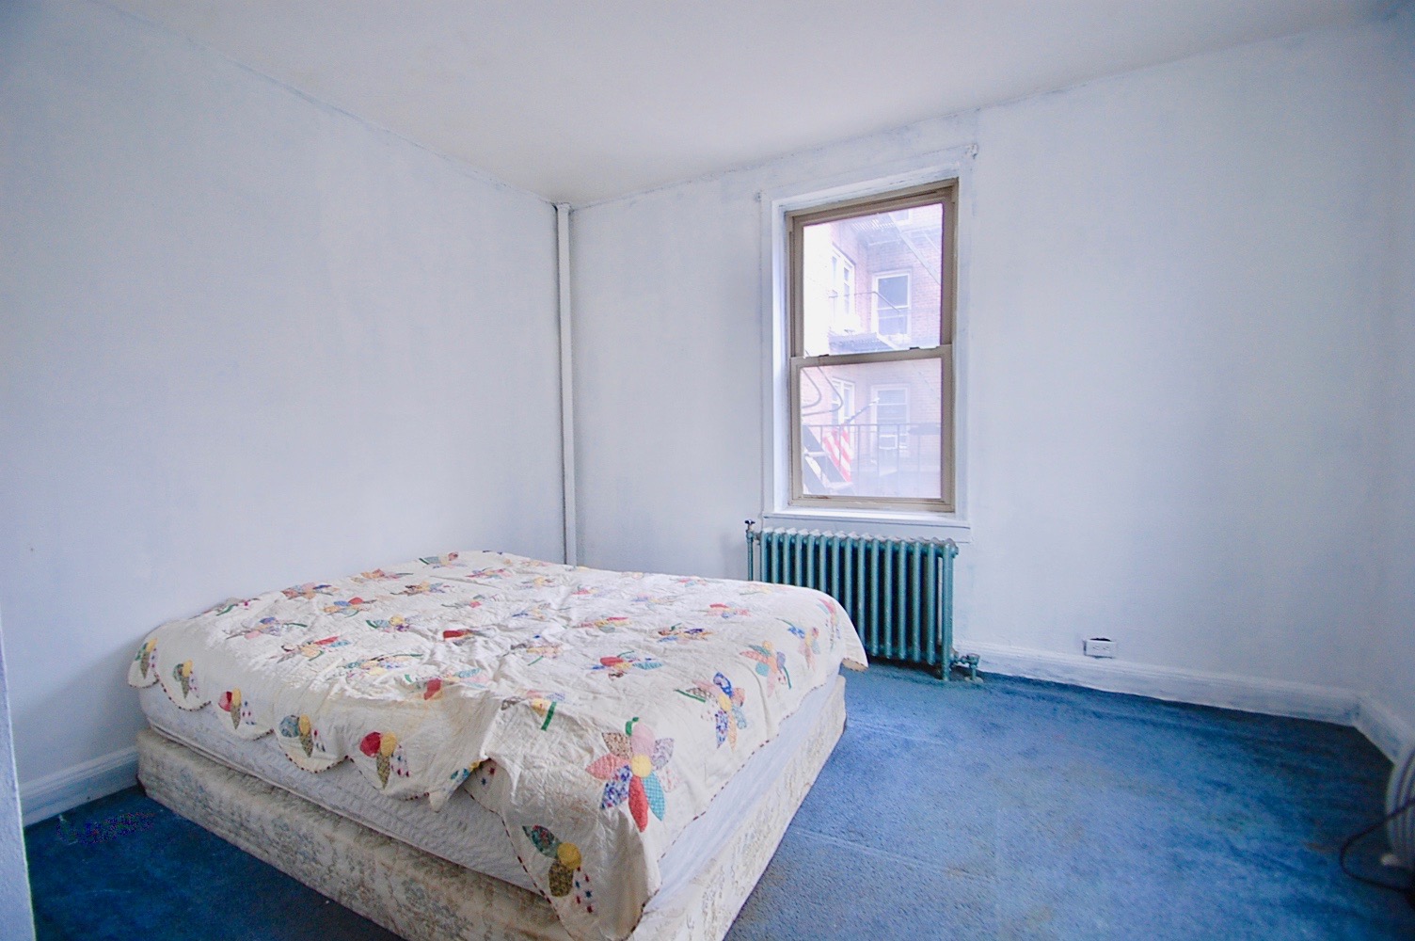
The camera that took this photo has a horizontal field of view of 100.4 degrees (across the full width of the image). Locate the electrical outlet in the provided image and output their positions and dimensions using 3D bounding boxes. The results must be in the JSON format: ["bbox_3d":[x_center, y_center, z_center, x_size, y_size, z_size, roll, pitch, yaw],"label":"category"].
[{"bbox_3d":[1.691,0.767,2.532,0.108,0.070,0.020,1,4,27],"label":"electrical outlet"}]

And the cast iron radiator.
[{"bbox_3d":[0.714,0.617,2.917,1.060,0.648,0.165,1,4,27],"label":"cast iron radiator"}]

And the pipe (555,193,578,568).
[{"bbox_3d":[-0.881,-0.365,3.723,0.064,2.542,0.064,1,4,27],"label":"pipe"}]

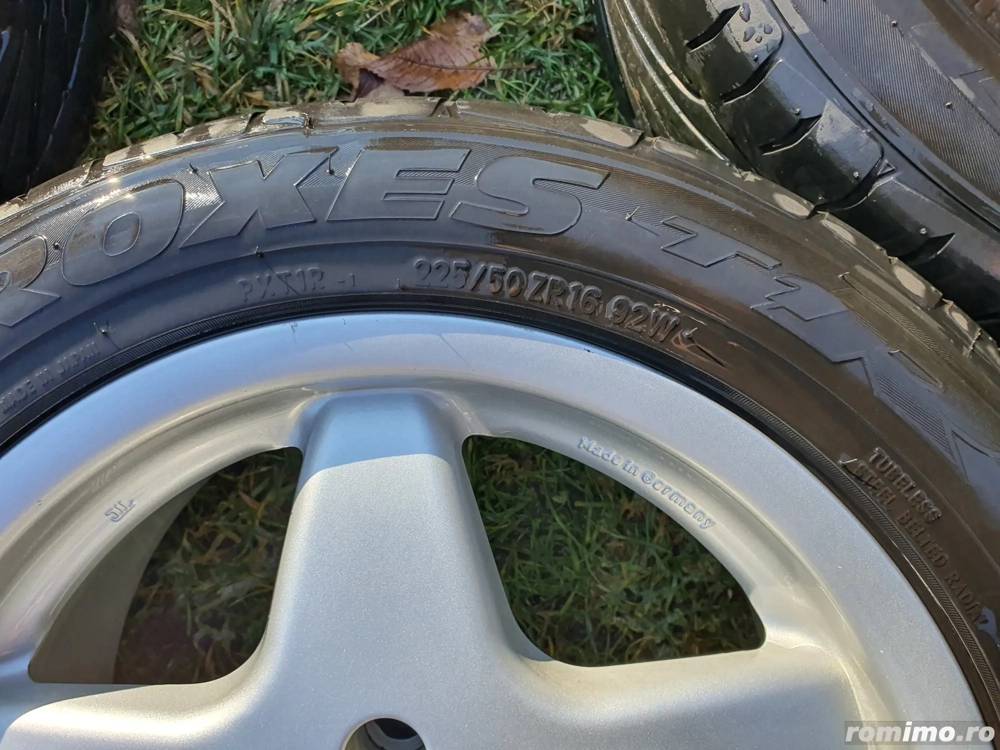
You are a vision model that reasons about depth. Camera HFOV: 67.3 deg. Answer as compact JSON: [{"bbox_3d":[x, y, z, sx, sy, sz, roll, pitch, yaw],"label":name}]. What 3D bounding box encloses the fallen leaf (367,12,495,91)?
[{"bbox_3d":[-0.040,-0.193,0.454,0.084,0.020,0.050,-10,91,3],"label":"fallen leaf"}]

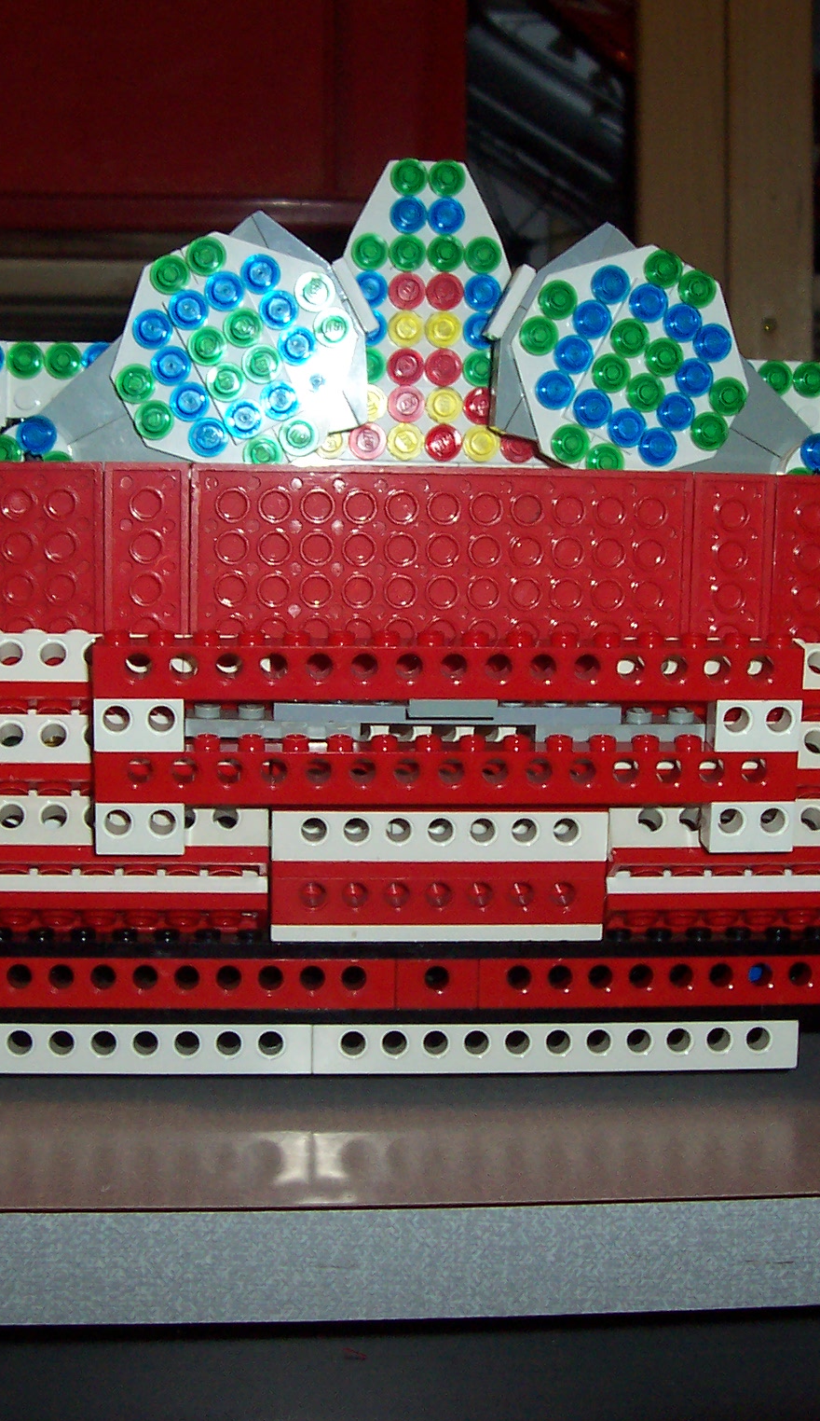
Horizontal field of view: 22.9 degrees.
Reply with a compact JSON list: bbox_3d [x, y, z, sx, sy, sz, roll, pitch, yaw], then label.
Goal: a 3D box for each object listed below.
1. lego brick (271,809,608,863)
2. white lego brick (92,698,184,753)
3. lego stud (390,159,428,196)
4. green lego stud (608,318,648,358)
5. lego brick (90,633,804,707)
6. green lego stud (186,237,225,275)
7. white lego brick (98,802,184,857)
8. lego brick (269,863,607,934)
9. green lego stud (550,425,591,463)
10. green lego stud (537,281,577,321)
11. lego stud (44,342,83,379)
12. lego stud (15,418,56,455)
[{"bbox_3d":[0.006,0.023,0.387,0.064,0.011,0.008,0,6,-5],"label":"lego brick"},{"bbox_3d":[-0.048,0.001,0.363,0.016,0.010,0.008,0,14,-5],"label":"white lego brick"},{"bbox_3d":[0.000,-0.112,0.425,0.008,0.008,0.005,0,4,-5],"label":"lego stud"},{"bbox_3d":[0.044,-0.074,0.405,0.008,0.008,0.005,0,5,-6],"label":"green lego stud"},{"bbox_3d":[0.008,-0.008,0.365,0.128,0.011,0.008,0,14,-5],"label":"lego brick"},{"bbox_3d":[-0.040,-0.088,0.394,0.008,0.008,0.005,0,8,-5],"label":"green lego stud"},{"bbox_3d":[-0.049,0.021,0.370,0.016,0.010,0.008,0,4,-6],"label":"white lego brick"},{"bbox_3d":[0.005,0.034,0.388,0.064,0.012,0.008,0,6,-5],"label":"lego brick"},{"bbox_3d":[0.033,-0.054,0.411,0.008,0.008,0.005,0,4,-5],"label":"green lego stud"},{"bbox_3d":[0.030,-0.083,0.409,0.008,0.008,0.005,0,4,-5],"label":"green lego stud"},{"bbox_3d":[-0.073,-0.074,0.428,0.008,0.008,0.005,0,4,-5],"label":"lego stud"},{"bbox_3d":[-0.074,-0.055,0.403,0.008,0.008,0.005,0,7,-8],"label":"lego stud"}]

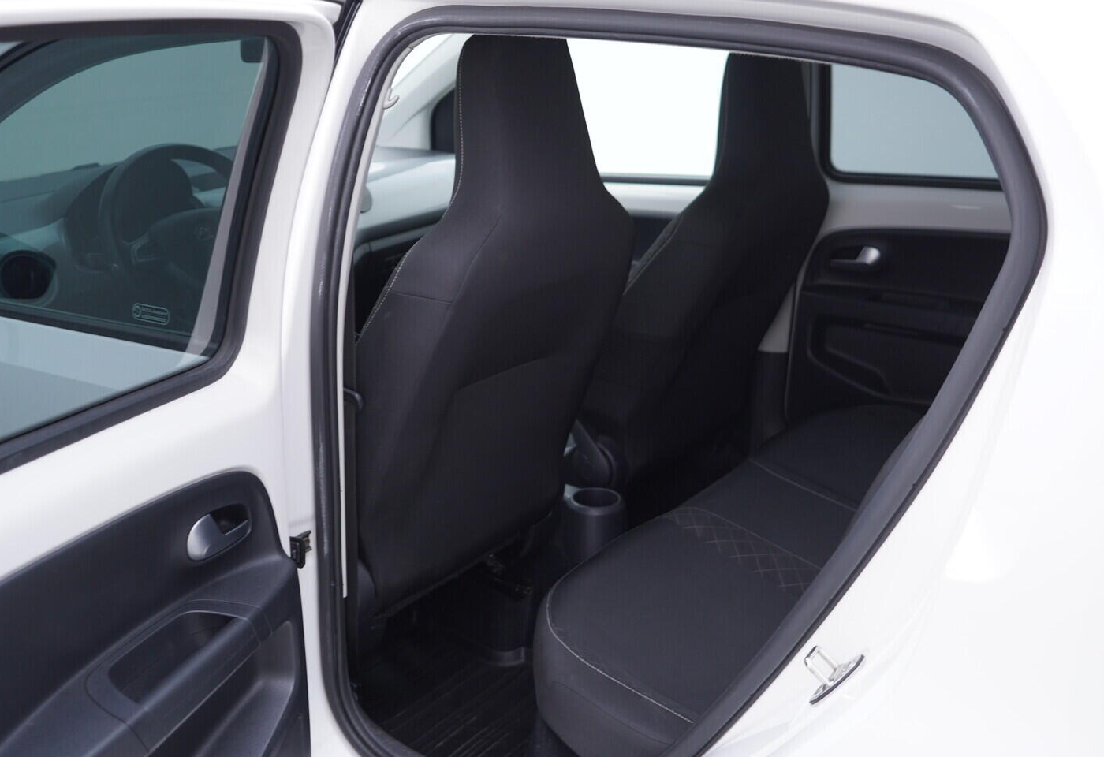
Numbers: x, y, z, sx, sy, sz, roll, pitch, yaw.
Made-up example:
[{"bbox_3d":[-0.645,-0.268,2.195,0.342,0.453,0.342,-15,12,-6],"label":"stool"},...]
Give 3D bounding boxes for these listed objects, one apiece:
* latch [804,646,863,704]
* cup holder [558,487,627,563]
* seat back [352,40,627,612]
[{"bbox_3d":[0.231,0.243,0.940,0.037,0.055,0.055,47,38,18],"label":"latch"},{"bbox_3d":[0.074,0.261,1.930,0.108,0.135,0.108,0,18,0],"label":"cup holder"},{"bbox_3d":[-0.120,-0.111,1.540,0.230,0.800,0.480,28,31,30],"label":"seat back"}]

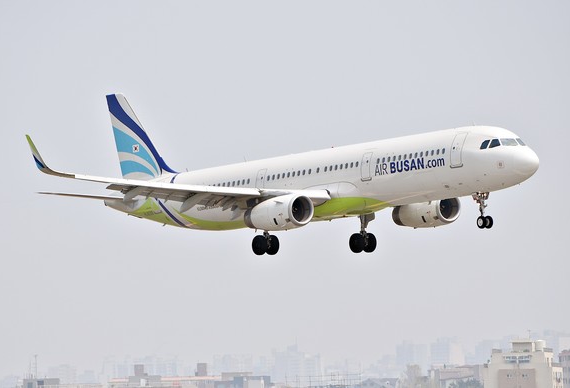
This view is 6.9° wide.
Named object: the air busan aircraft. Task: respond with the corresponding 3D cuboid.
[{"bbox_3d":[1.344,-2.426,295.106,35.800,12.070,44.510,0,-5,-37],"label":"air busan aircraft"}]

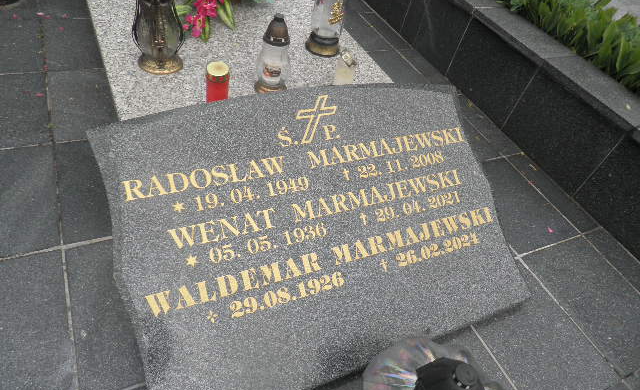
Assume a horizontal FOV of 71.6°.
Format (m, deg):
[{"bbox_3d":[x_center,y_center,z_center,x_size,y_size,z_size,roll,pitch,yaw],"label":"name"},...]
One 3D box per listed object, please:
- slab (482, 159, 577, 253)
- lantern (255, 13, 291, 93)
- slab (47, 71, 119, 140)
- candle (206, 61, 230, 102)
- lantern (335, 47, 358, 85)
[{"bbox_3d":[0.662,0.028,1.556,0.299,0.025,0.405,-12,51,-24],"label":"slab"},{"bbox_3d":[-0.128,-0.409,1.275,0.101,0.219,0.101,-12,51,-24],"label":"lantern"},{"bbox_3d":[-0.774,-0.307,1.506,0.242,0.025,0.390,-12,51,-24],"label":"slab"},{"bbox_3d":[-0.274,-0.284,1.188,0.061,0.115,0.061,-12,51,-24],"label":"candle"},{"bbox_3d":[0.072,-0.393,1.389,0.060,0.110,0.060,-12,51,-24],"label":"lantern"}]

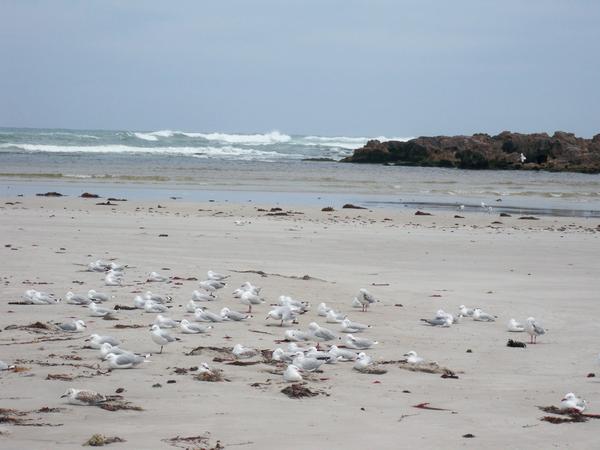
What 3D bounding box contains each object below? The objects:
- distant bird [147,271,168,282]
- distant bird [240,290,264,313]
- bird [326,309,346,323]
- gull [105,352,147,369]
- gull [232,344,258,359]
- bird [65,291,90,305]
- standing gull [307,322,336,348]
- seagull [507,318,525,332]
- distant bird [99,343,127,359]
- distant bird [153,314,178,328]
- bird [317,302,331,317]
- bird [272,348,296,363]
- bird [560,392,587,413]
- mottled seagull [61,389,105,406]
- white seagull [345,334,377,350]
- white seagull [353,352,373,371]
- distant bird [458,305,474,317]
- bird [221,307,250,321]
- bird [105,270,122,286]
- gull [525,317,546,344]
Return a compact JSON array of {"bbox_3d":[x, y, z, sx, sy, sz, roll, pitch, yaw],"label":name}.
[{"bbox_3d":[-2.291,0.840,29.357,0.350,0.160,0.140,0,3,-29],"label":"distant bird"},{"bbox_3d":[-0.592,0.969,23.076,0.350,0.273,0.140,-1,3,-30],"label":"distant bird"},{"bbox_3d":[0.468,1.105,22.066,0.350,0.146,0.140,-2,4,-44],"label":"bird"},{"bbox_3d":[-1.401,1.104,14.868,0.370,0.130,0.140,1,3,-13],"label":"gull"},{"bbox_3d":[-0.527,1.247,17.938,0.340,0.155,0.140,0,3,-32],"label":"gull"},{"bbox_3d":[-2.860,0.950,23.603,0.360,0.169,0.140,0,3,-22],"label":"bird"},{"bbox_3d":[0.246,1.174,19.232,0.360,0.285,0.140,0,3,-26],"label":"standing gull"},{"bbox_3d":[2.584,1.177,21.401,0.350,0.155,0.140,-1,3,-30],"label":"seagull"},{"bbox_3d":[-1.781,1.253,18.064,0.380,0.164,0.140,0,3,-26],"label":"distant bird"},{"bbox_3d":[-1.531,1.121,21.028,0.350,0.160,0.140,0,3,-26],"label":"distant bird"},{"bbox_3d":[0.274,0.917,19.751,0.130,0.141,0.330,4,4,41],"label":"bird"},{"bbox_3d":[-0.117,1.267,17.710,0.350,0.155,0.140,0,3,-25],"label":"bird"},{"bbox_3d":[1.948,1.251,12.898,0.370,0.150,0.140,-1,4,-43],"label":"bird"},{"bbox_3d":[-1.675,1.337,14.148,0.385,0.140,0.145,0,3,-22],"label":"mottled seagull"},{"bbox_3d":[0.573,1.072,16.752,0.350,0.140,0.130,1,3,-20],"label":"white seagull"},{"bbox_3d":[0.622,1.319,17.524,0.140,0.183,0.350,3,3,31],"label":"white seagull"},{"bbox_3d":[2.145,1.088,23.120,0.340,0.142,0.140,-1,4,-41],"label":"distant bird"},{"bbox_3d":[-0.651,0.917,18.705,0.380,0.140,0.135,0,3,-27],"label":"bird"},{"bbox_3d":[-2.323,0.683,22.755,0.130,0.150,0.330,4,3,36],"label":"bird"},{"bbox_3d":[2.641,1.176,20.238,0.340,0.290,0.145,-1,4,-45],"label":"gull"}]

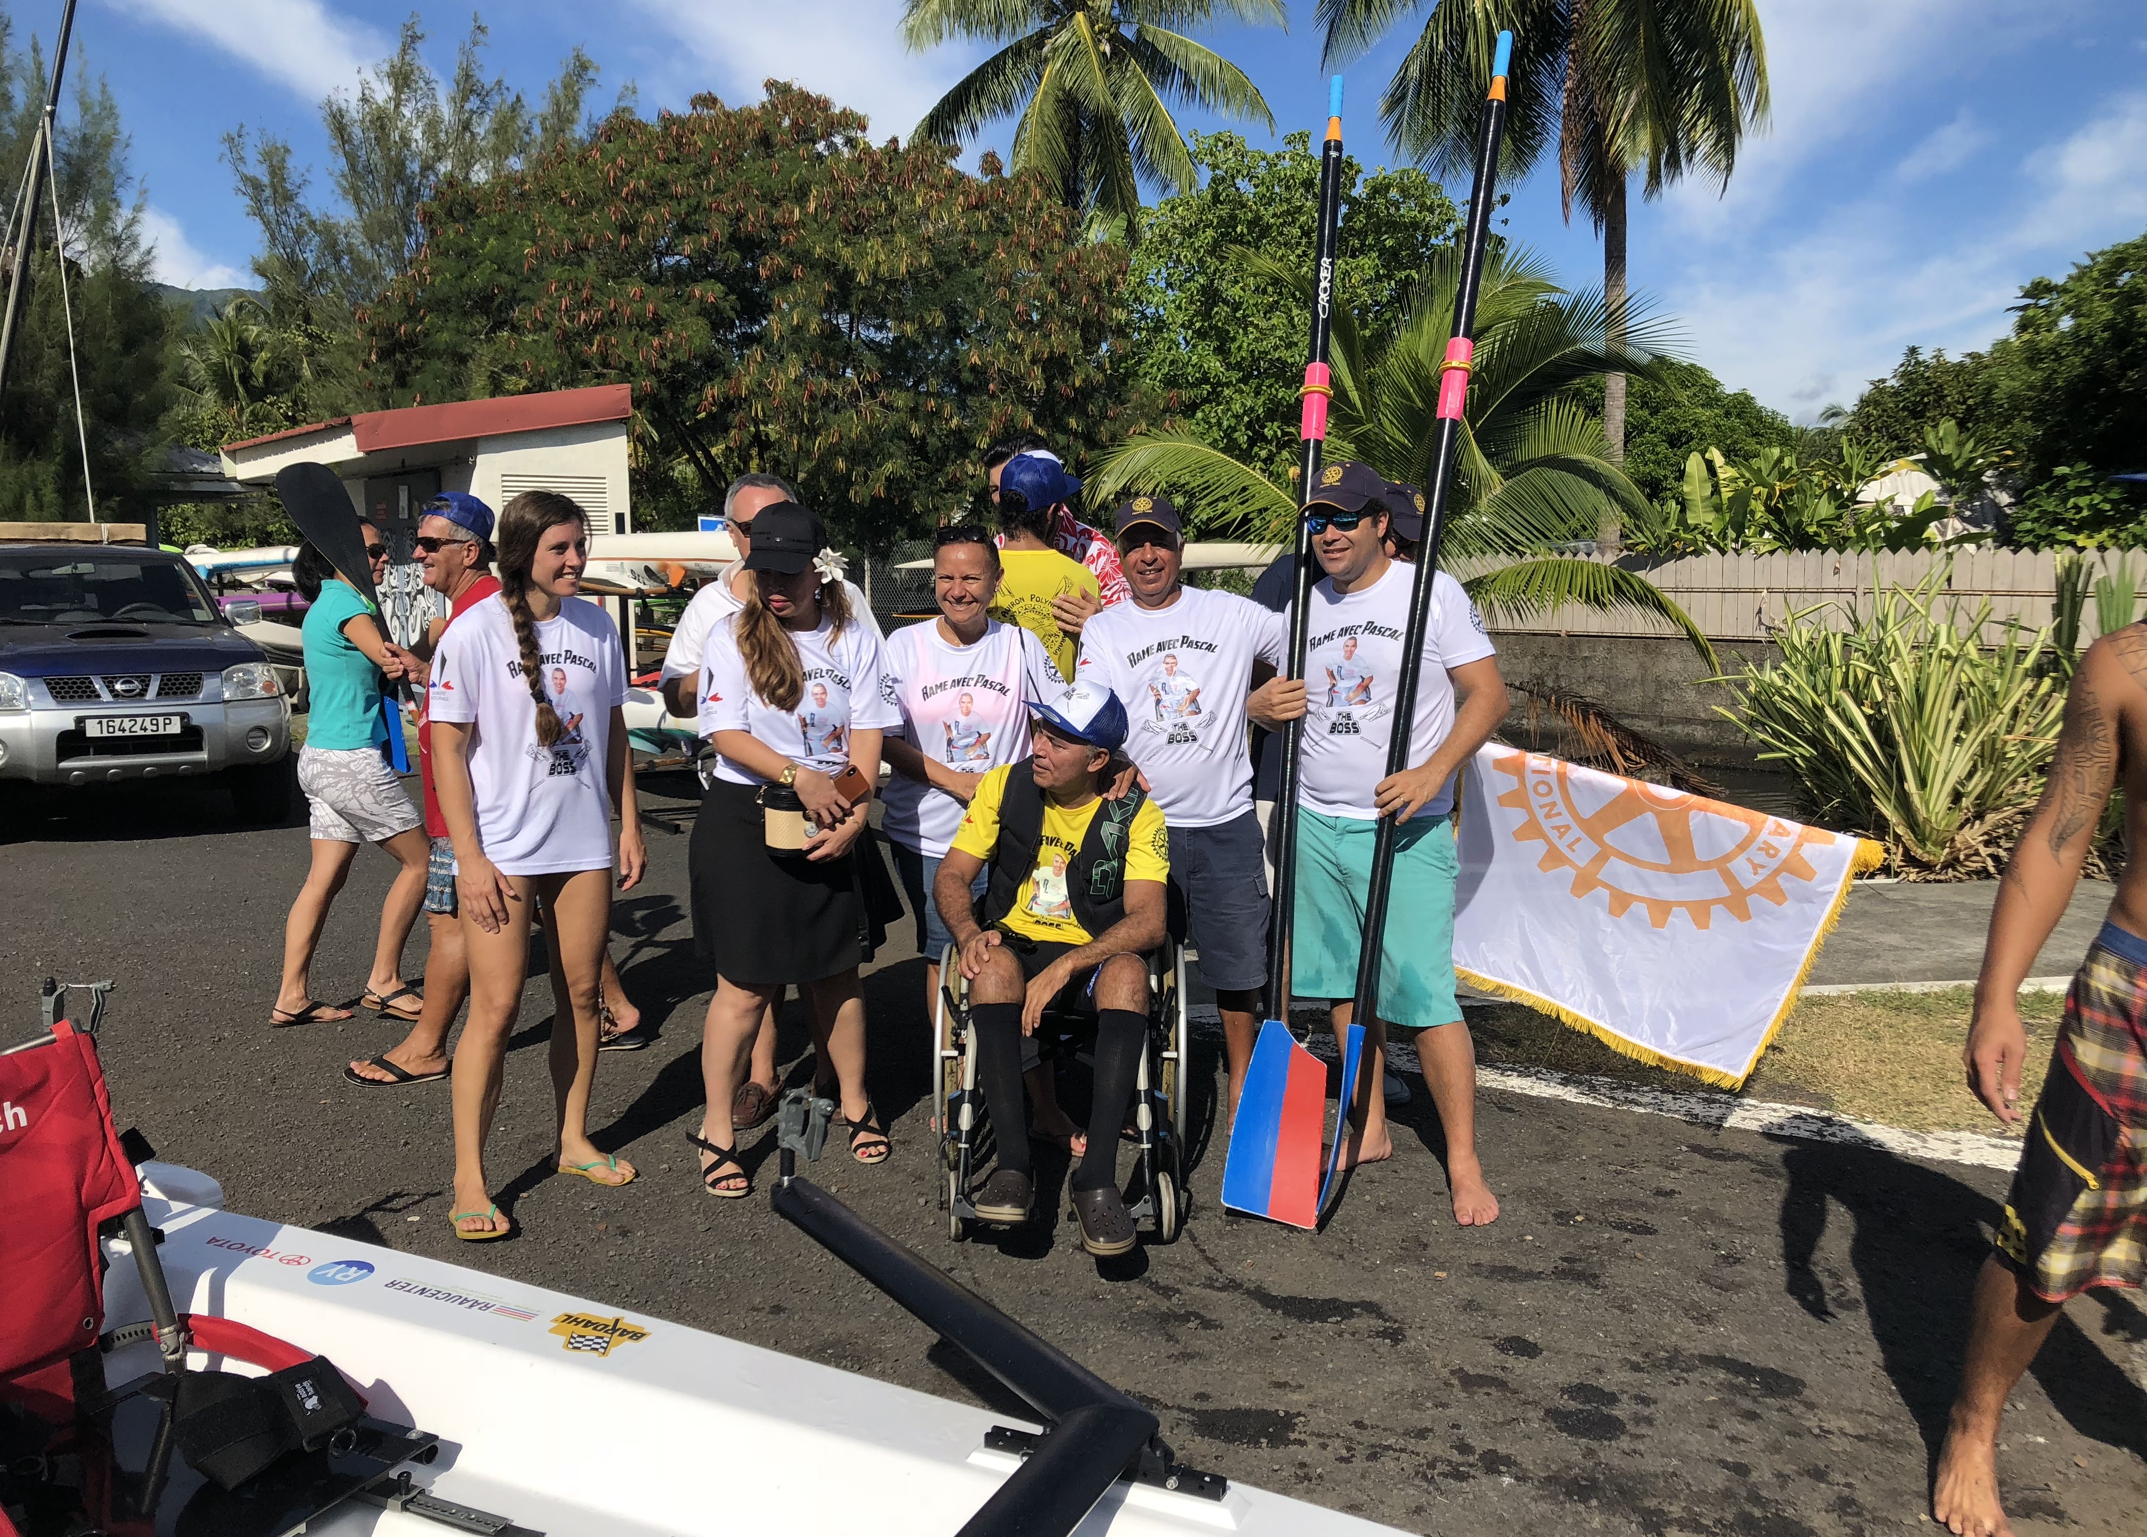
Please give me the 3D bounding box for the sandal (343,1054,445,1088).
[{"bbox_3d":[-2.087,0.917,5.350,0.295,0.065,0.110,-3,7,-14],"label":"sandal"}]

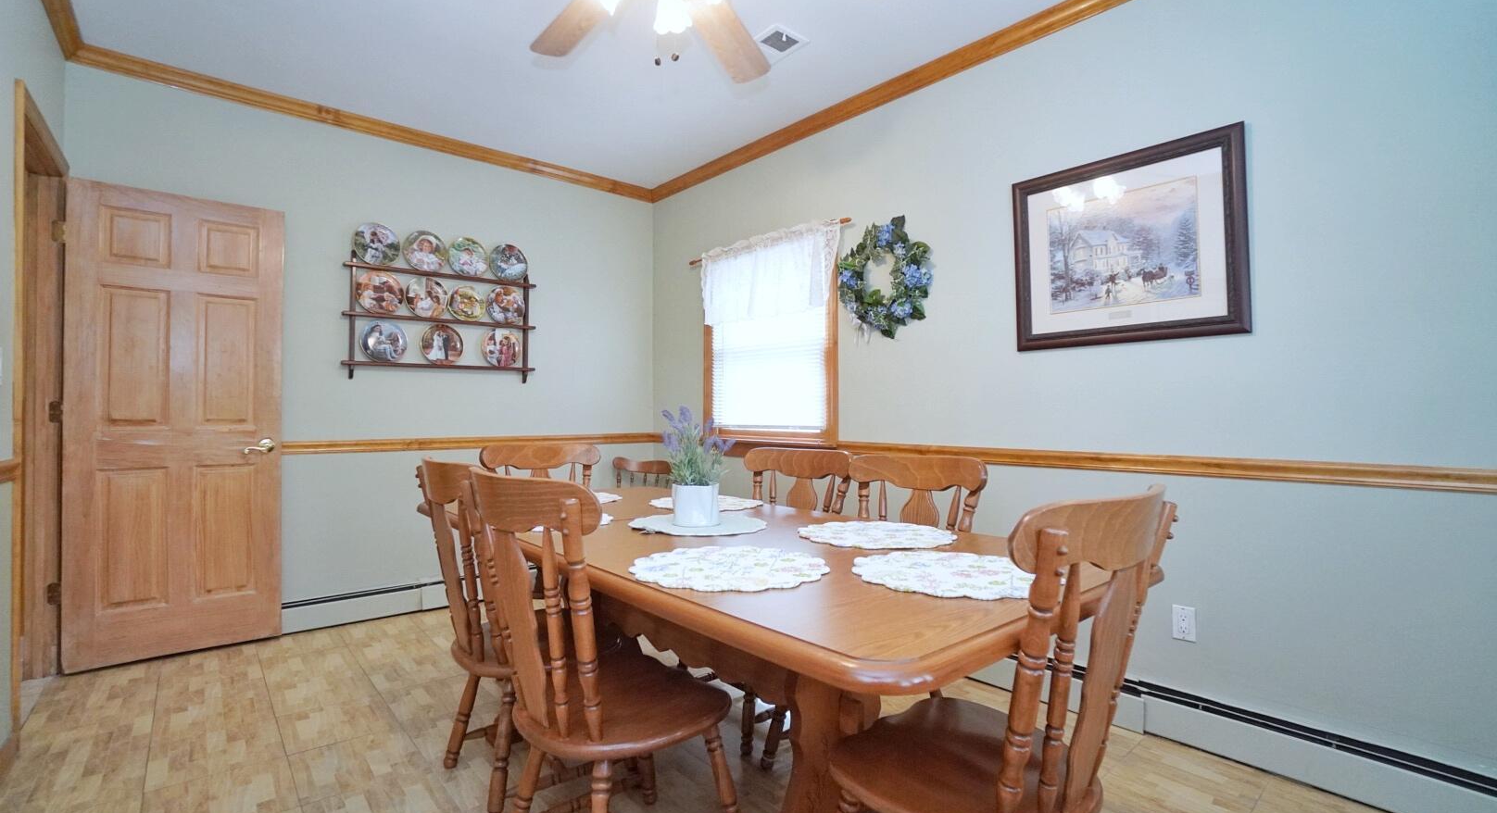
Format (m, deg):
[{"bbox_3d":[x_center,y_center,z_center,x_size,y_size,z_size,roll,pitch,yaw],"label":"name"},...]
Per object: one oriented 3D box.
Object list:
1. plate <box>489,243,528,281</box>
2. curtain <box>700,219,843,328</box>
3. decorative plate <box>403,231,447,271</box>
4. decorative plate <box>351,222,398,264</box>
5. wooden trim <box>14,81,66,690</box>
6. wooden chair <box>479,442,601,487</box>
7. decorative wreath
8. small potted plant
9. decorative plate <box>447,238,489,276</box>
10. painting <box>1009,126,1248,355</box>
[{"bbox_3d":[-1.415,-0.851,3.696,0.217,0.217,0.030,0,0,-39],"label":"plate"},{"bbox_3d":[0.079,-0.725,3.500,0.080,0.440,1.100,0,0,-42],"label":"curtain"},{"bbox_3d":[-1.762,-0.845,3.407,0.217,0.217,0.030,0,0,-39],"label":"decorative plate"},{"bbox_3d":[-1.937,-0.847,3.261,0.217,0.217,0.030,0,0,-39],"label":"decorative plate"},{"bbox_3d":[-2.578,0.045,2.229,0.120,2.110,0.860,0,0,-40],"label":"wooden trim"},{"bbox_3d":[-0.760,0.628,2.456,0.500,0.945,0.520,0,0,-35],"label":"wooden chair"},{"bbox_3d":[0.615,-0.602,2.900,0.110,0.530,0.490,0,0,-42],"label":"decorative wreath"},{"bbox_3d":[-0.153,0.174,1.845,0.210,0.345,0.200,0,0,0],"label":"small potted plant"},{"bbox_3d":[-1.589,-0.849,3.551,0.217,0.217,0.030,0,0,-39],"label":"decorative plate"},{"bbox_3d":[1.302,-0.556,2.200,0.035,0.655,0.740,0,0,-42],"label":"painting"}]

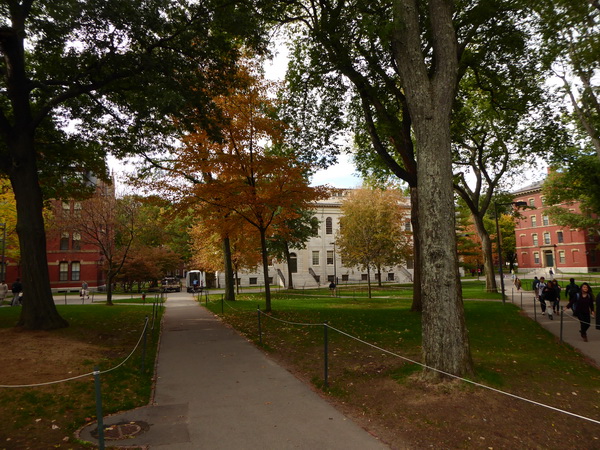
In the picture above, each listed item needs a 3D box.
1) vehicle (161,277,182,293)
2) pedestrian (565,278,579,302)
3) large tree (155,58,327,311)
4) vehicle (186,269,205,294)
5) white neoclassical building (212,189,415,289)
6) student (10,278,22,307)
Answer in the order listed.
[{"bbox_3d":[-16.425,7.562,53.388,2.100,1.950,5.200,0,-6,-16],"label":"vehicle"},{"bbox_3d":[12.880,3.418,19.693,0.550,1.750,0.500,-4,-7,20],"label":"pedestrian"},{"bbox_3d":[-3.339,-2.300,23.351,9.400,14.000,9.200,-1,-6,0],"label":"large tree"},{"bbox_3d":[-13.430,7.081,52.868,2.000,2.700,5.700,0,-6,-16],"label":"vehicle"},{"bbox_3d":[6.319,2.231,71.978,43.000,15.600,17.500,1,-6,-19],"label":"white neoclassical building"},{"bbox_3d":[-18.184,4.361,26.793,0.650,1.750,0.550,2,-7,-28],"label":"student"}]

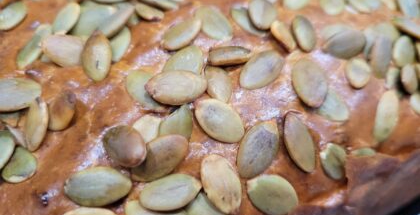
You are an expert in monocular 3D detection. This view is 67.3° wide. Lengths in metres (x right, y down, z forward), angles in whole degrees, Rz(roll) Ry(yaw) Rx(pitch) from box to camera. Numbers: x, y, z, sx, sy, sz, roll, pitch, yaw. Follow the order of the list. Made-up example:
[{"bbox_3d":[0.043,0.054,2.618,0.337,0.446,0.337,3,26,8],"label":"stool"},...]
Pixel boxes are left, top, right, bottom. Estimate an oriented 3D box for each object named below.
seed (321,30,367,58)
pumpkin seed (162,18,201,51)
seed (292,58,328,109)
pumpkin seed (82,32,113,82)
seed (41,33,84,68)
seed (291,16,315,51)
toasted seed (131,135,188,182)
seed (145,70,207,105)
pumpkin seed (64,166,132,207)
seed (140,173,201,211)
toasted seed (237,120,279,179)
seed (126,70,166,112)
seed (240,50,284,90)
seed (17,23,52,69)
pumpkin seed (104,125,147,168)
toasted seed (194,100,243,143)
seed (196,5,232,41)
[{"bbox_3d":[0.039,-0.018,0.092,0.014,0.003,0.008,-27,72,-10],"label":"seed"},{"bbox_3d":[-0.007,-0.019,0.083,0.008,0.003,0.014,25,59,23],"label":"pumpkin seed"},{"bbox_3d":[0.026,-0.006,0.083,0.009,0.003,0.015,-3,66,-9],"label":"seed"},{"bbox_3d":[-0.029,-0.013,0.080,0.008,0.003,0.014,-13,74,5],"label":"pumpkin seed"},{"bbox_3d":[-0.037,-0.015,0.082,0.014,0.003,0.008,16,75,4],"label":"seed"},{"bbox_3d":[0.028,-0.022,0.094,0.007,0.003,0.014,1,61,-8],"label":"seed"},{"bbox_3d":[-0.011,0.011,0.072,0.015,0.003,0.008,-34,79,-8],"label":"toasted seed"},{"bbox_3d":[-0.009,-0.005,0.078,0.015,0.003,0.009,-2,66,-3],"label":"seed"},{"bbox_3d":[-0.026,0.018,0.074,0.016,0.003,0.009,-2,78,2],"label":"pumpkin seed"},{"bbox_3d":[-0.009,0.020,0.074,0.014,0.003,0.008,-9,79,-2],"label":"seed"},{"bbox_3d":[0.011,0.010,0.074,0.008,0.003,0.015,32,79,-3],"label":"toasted seed"},{"bbox_3d":[-0.015,-0.004,0.076,0.008,0.003,0.014,-35,74,-22],"label":"seed"},{"bbox_3d":[0.014,-0.010,0.084,0.016,0.003,0.008,-39,74,-21],"label":"seed"},{"bbox_3d":[-0.050,-0.017,0.090,0.006,0.003,0.015,13,66,10],"label":"seed"},{"bbox_3d":[-0.020,0.009,0.072,0.013,0.003,0.009,34,77,30],"label":"pumpkin seed"},{"bbox_3d":[0.002,0.003,0.074,0.014,0.003,0.008,36,77,5],"label":"toasted seed"},{"bbox_3d":[0.001,-0.023,0.085,0.008,0.003,0.014,-22,65,-19],"label":"seed"}]

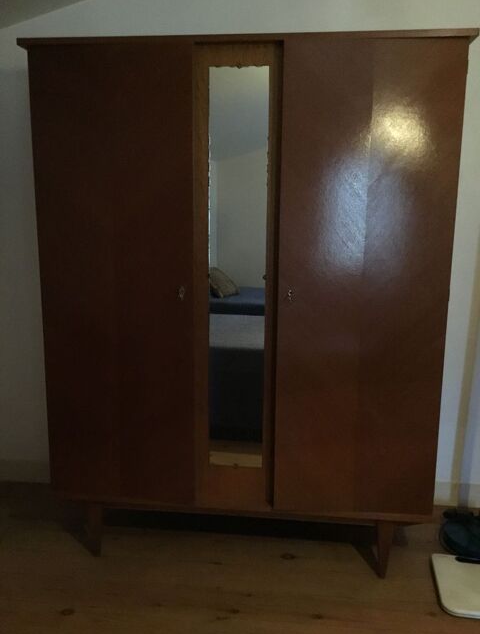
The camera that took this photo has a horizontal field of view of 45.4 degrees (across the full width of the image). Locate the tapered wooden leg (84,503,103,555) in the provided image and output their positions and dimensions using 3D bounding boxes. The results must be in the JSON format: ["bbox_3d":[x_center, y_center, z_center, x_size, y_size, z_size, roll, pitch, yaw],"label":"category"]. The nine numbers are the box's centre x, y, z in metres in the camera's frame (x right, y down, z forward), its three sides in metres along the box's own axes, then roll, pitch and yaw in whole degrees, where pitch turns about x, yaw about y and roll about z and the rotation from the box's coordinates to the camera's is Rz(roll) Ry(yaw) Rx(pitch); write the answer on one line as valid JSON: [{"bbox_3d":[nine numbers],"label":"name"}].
[{"bbox_3d":[-0.549,0.796,2.184,0.051,0.223,0.051,2,10,6],"label":"tapered wooden leg"}]

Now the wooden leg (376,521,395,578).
[{"bbox_3d":[0.521,0.825,2.080,0.051,0.223,0.051,2,10,6],"label":"wooden leg"}]

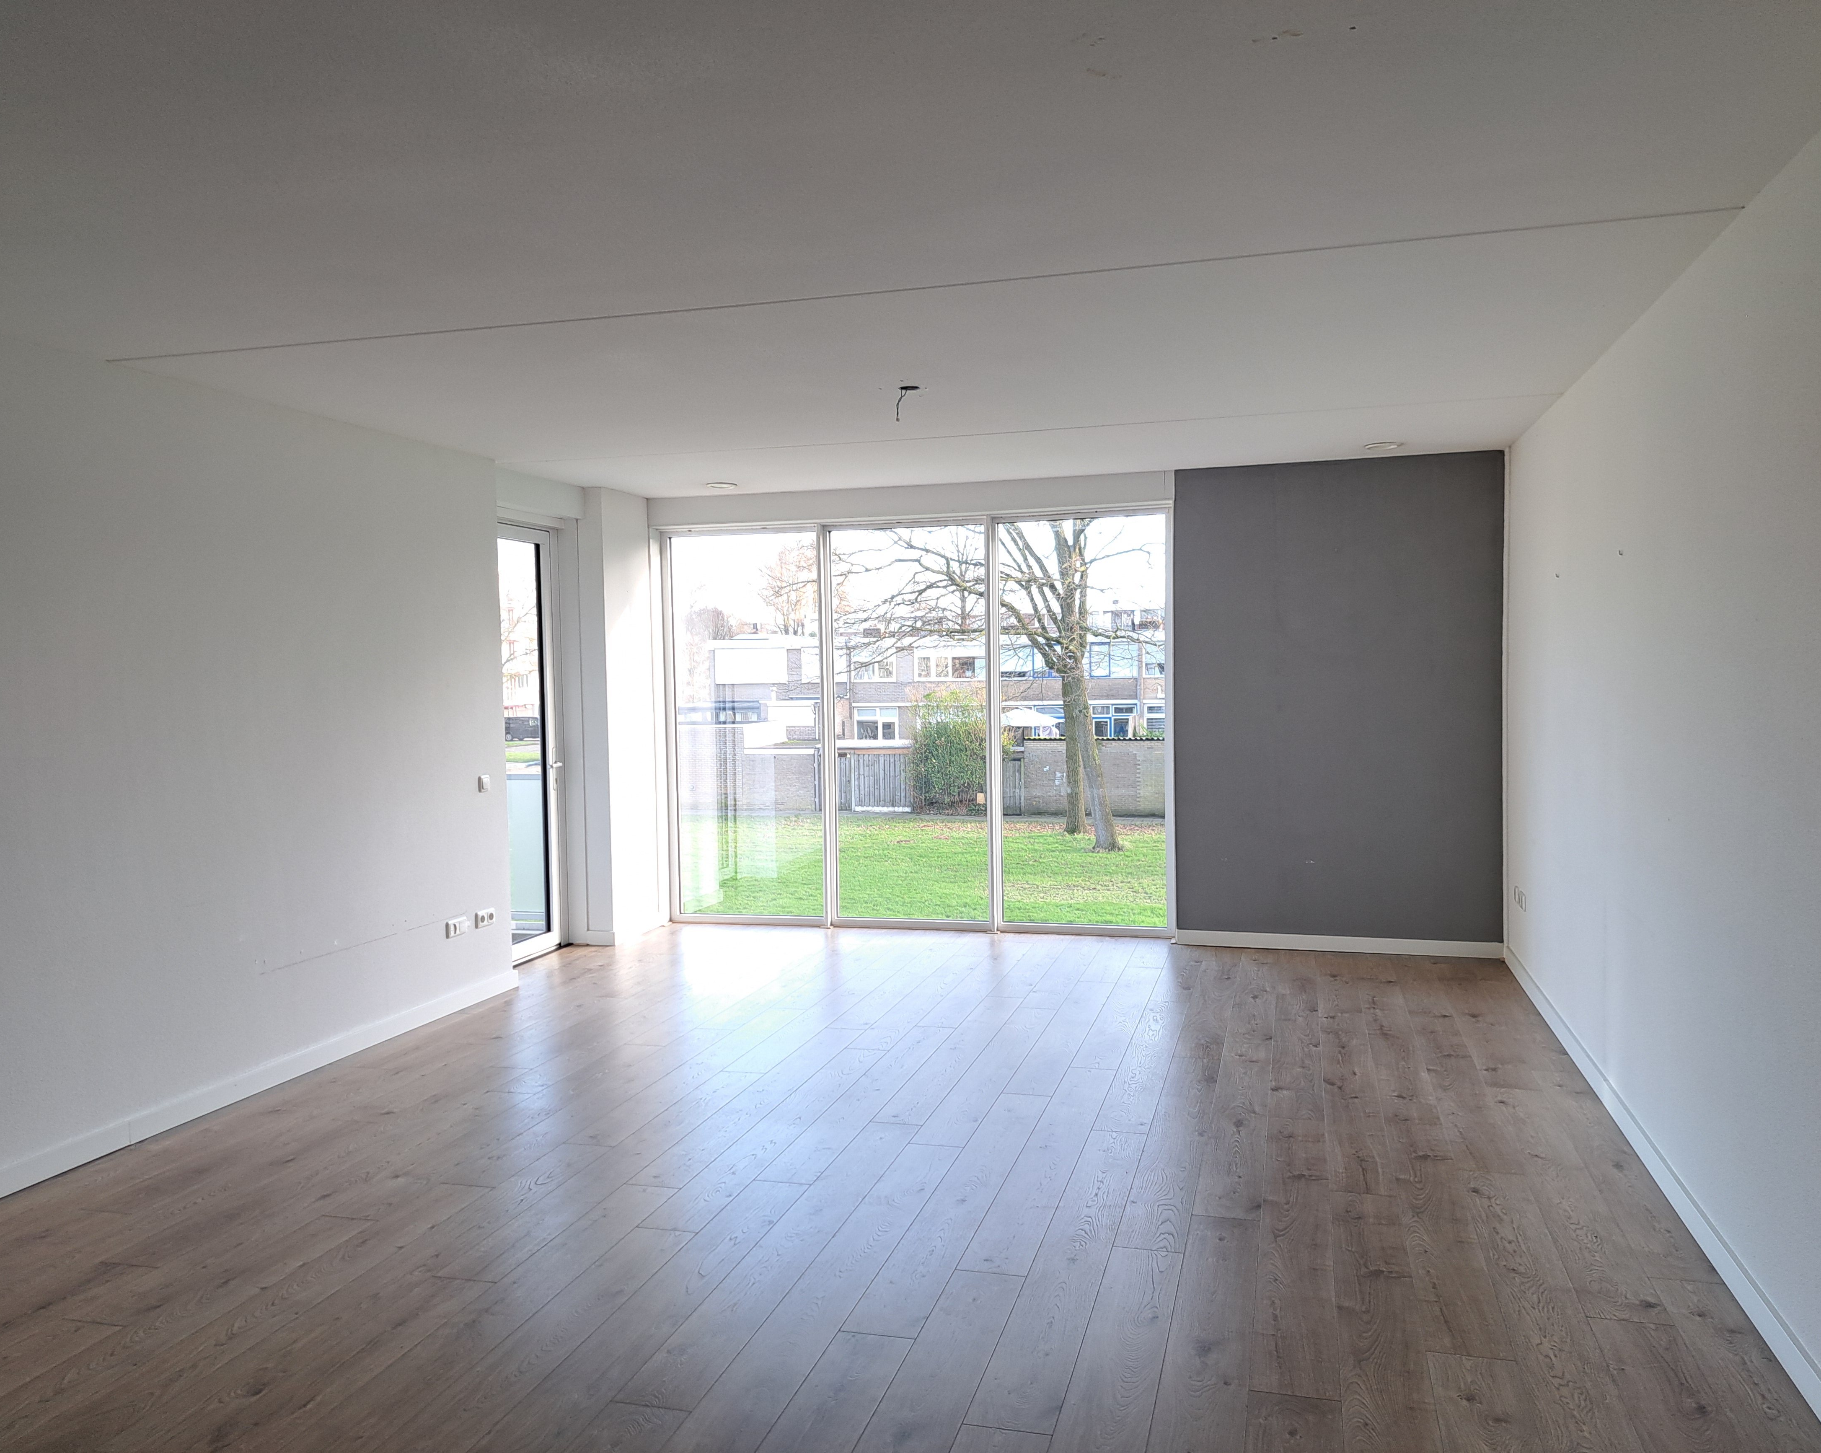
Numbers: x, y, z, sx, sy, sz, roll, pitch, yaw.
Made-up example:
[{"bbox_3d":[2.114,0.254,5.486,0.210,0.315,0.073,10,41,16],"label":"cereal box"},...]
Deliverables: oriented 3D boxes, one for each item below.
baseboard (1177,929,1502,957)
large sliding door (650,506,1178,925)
[{"bbox_3d":[2.299,1.181,7.276,1.687,0.087,0.018,0,3,16],"label":"baseboard"},{"bbox_3d":[-0.018,-0.007,8.080,3.157,2.466,0.101,0,3,16],"label":"large sliding door"}]

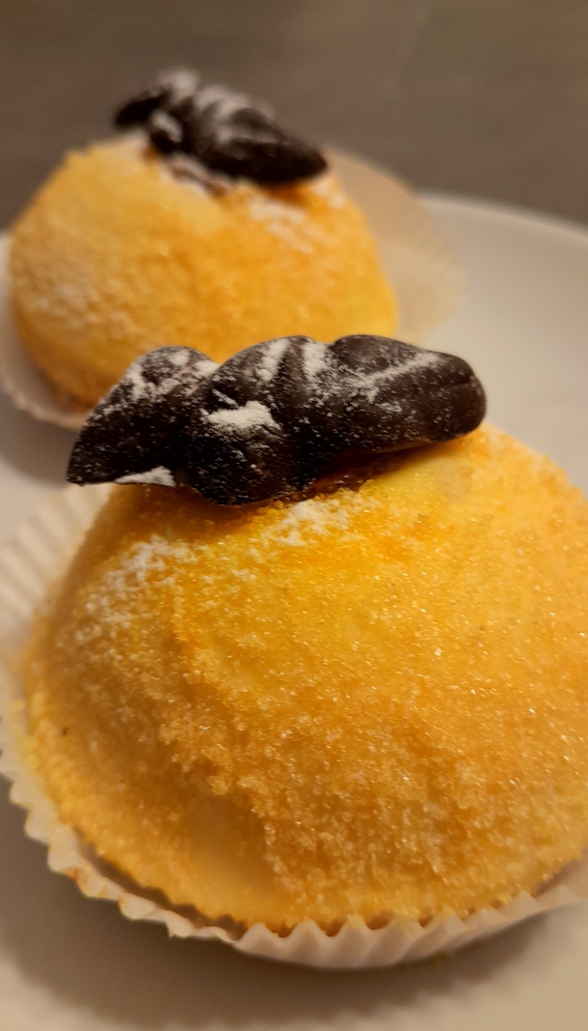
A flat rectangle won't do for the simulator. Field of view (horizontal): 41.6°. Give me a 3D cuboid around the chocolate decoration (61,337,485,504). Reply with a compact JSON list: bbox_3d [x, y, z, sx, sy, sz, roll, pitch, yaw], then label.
[{"bbox_3d":[-0.001,-0.011,0.082,0.045,0.012,0.015,-10,48,-7],"label":"chocolate decoration"}]

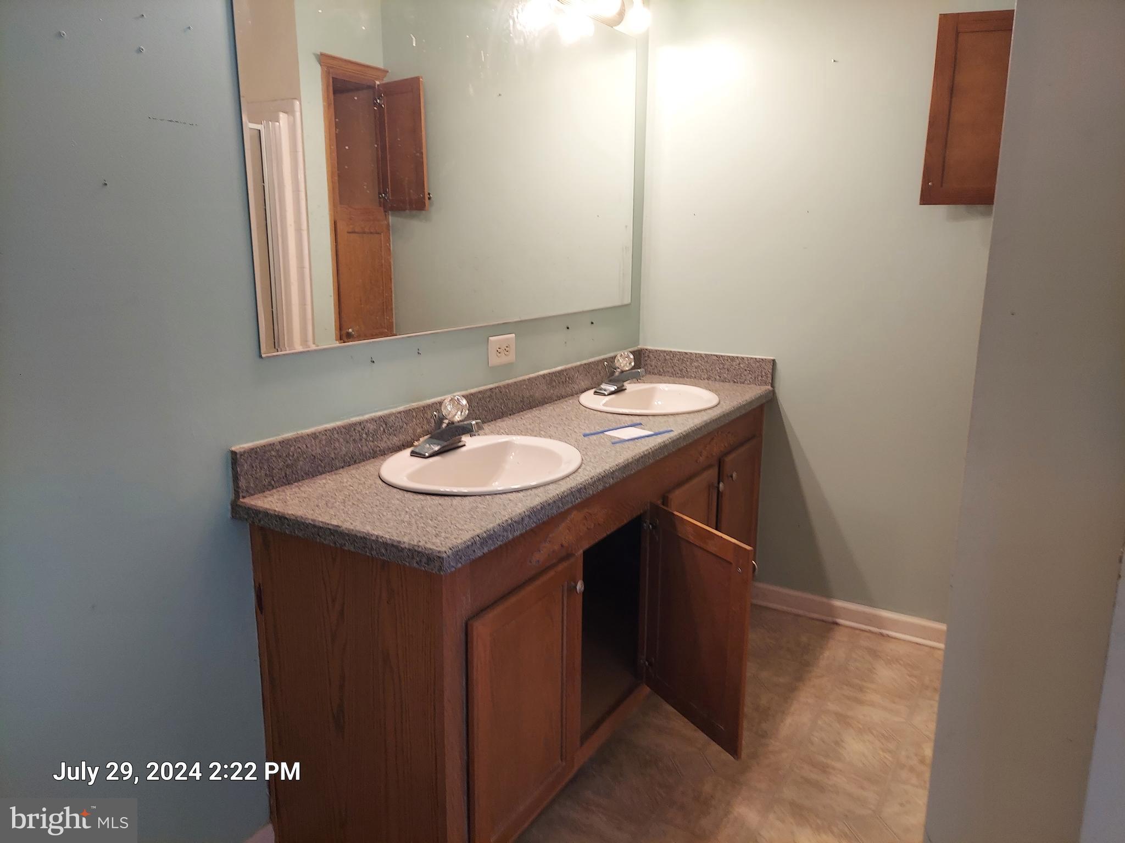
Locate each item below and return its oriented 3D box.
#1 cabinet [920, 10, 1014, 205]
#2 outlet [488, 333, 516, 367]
[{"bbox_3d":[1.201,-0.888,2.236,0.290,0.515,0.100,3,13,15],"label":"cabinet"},{"bbox_3d":[-0.162,-0.197,2.163,0.010,0.080,0.123,7,14,30],"label":"outlet"}]

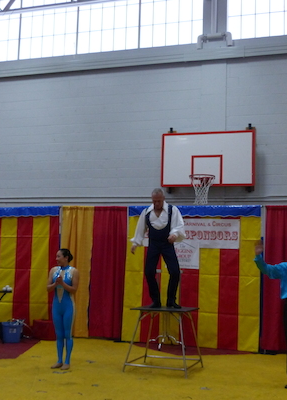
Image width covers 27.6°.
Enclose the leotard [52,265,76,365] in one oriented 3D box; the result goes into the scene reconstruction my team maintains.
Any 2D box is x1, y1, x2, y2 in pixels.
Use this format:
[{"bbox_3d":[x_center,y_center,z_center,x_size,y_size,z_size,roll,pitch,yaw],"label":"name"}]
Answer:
[{"bbox_3d":[-1.065,1.521,7.787,0.300,1.280,0.250,0,-7,13],"label":"leotard"}]

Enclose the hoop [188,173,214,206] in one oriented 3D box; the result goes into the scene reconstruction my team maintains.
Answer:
[{"bbox_3d":[1.100,-0.195,10.883,0.490,0.520,0.540,0,-7,19],"label":"hoop"}]

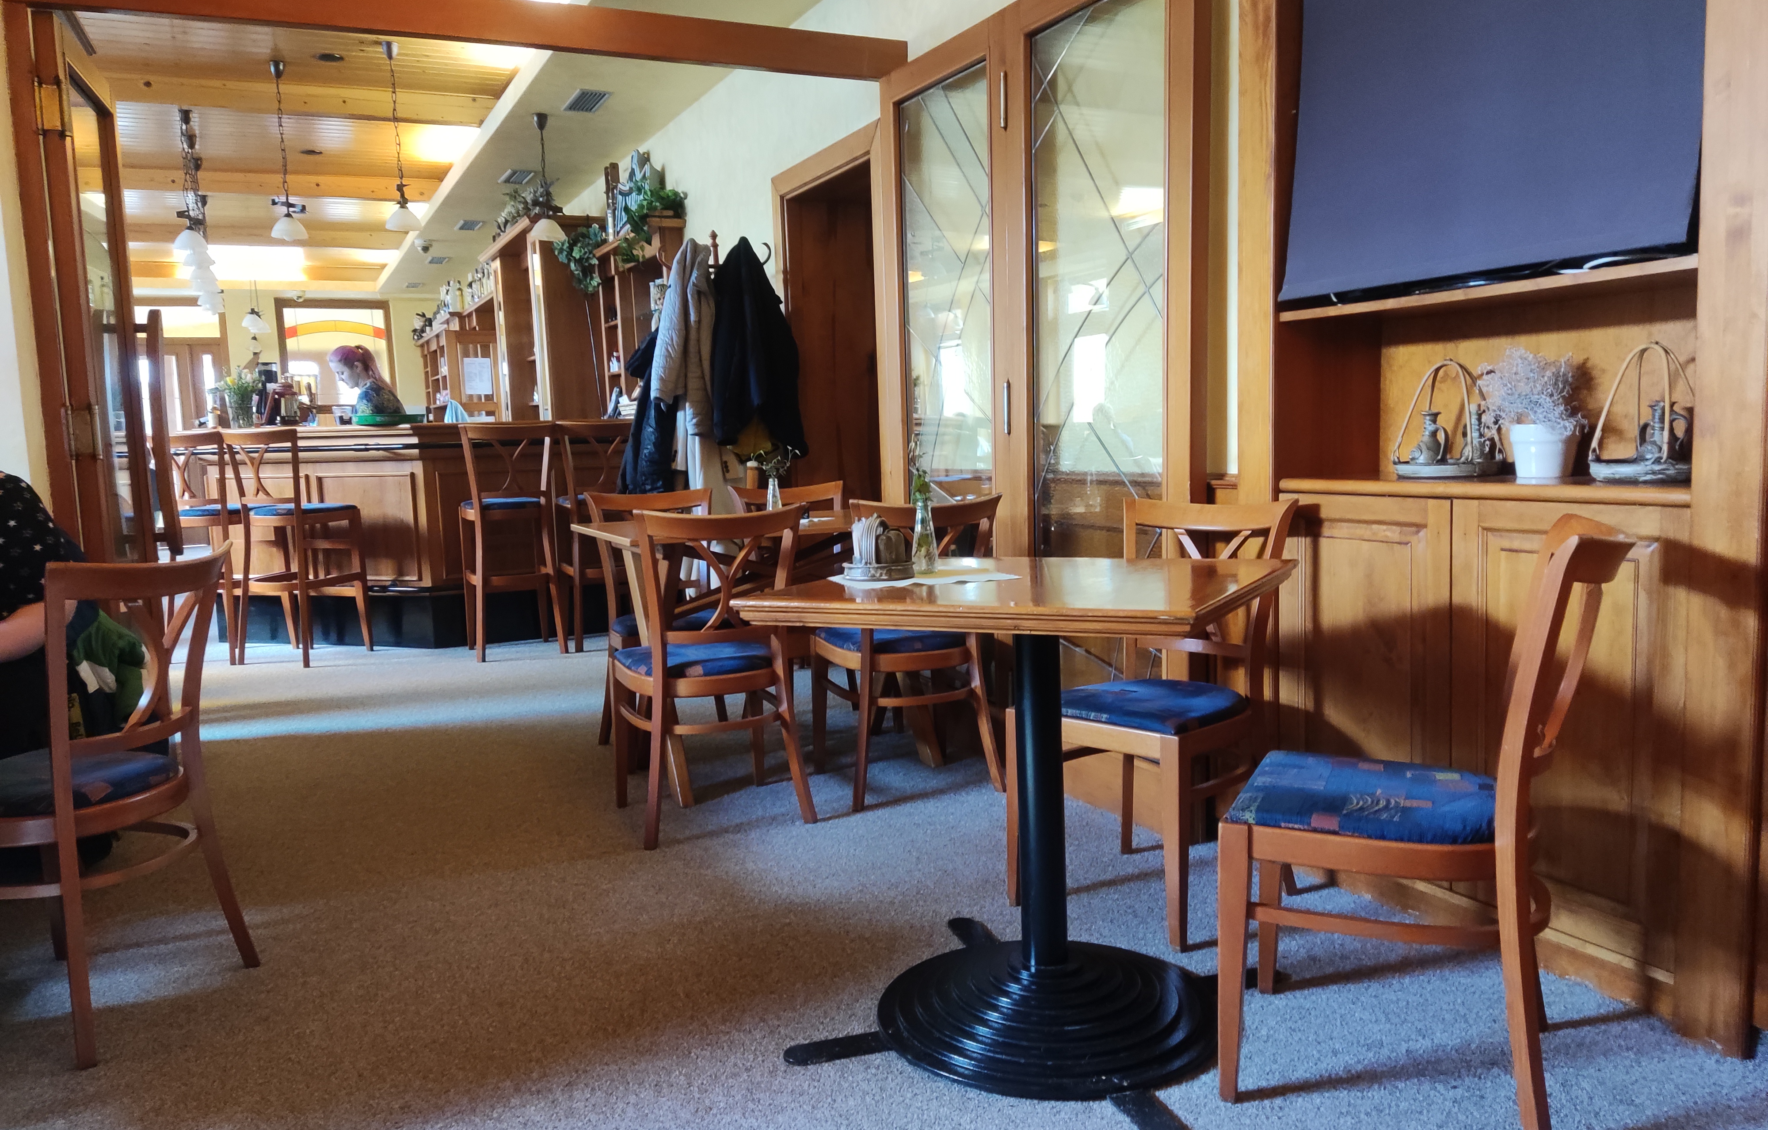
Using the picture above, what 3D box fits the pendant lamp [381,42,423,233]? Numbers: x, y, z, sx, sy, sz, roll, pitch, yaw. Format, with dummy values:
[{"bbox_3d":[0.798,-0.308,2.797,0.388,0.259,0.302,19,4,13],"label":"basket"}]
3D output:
[{"bbox_3d":[-2.362,-2.065,6.174,0.190,0.893,0.190,-4,6,-26],"label":"pendant lamp"}]

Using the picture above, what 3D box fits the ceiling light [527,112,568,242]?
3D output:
[{"bbox_3d":[-1.750,-1.993,6.575,0.195,0.645,0.195,-4,6,-26],"label":"ceiling light"}]

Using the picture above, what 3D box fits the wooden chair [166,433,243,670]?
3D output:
[{"bbox_3d":[-3.280,-0.095,6.335,0.440,1.125,0.530,1,7,19],"label":"wooden chair"}]

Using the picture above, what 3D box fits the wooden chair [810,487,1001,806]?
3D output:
[{"bbox_3d":[0.068,0.222,3.749,0.460,0.875,0.555,-4,7,-20],"label":"wooden chair"}]

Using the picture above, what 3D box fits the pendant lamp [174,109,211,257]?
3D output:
[{"bbox_3d":[-3.871,-2.129,7.132,0.190,0.802,0.190,-4,6,-26],"label":"pendant lamp"}]

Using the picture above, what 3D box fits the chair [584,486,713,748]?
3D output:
[{"bbox_3d":[-0.720,0.182,4.308,0.460,0.875,0.555,-5,7,-27],"label":"chair"}]

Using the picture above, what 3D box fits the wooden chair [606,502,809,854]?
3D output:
[{"bbox_3d":[-0.474,0.267,3.485,0.460,0.875,0.555,-4,7,-24],"label":"wooden chair"}]

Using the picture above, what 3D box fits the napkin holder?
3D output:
[{"bbox_3d":[-0.009,-0.035,2.257,0.127,0.111,0.127,2,7,28],"label":"napkin holder"}]

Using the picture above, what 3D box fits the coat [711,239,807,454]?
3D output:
[{"bbox_3d":[-0.490,-0.857,5.000,0.380,0.850,0.270,-3,6,-12],"label":"coat"}]

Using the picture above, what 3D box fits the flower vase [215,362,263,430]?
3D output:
[{"bbox_3d":[-3.587,-0.933,7.100,0.250,0.370,0.250,-2,6,0],"label":"flower vase"}]

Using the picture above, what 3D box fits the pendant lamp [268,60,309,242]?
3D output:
[{"bbox_3d":[-3.259,-2.252,6.950,0.205,1.000,0.205,-2,6,0],"label":"pendant lamp"}]

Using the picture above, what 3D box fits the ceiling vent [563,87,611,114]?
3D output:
[{"bbox_3d":[-1.465,-2.298,6.308,0.160,0.030,0.430,-4,6,-26],"label":"ceiling vent"}]

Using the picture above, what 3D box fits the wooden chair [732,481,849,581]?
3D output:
[{"bbox_3d":[-0.248,0.149,4.392,0.450,0.840,0.510,-4,6,-26],"label":"wooden chair"}]

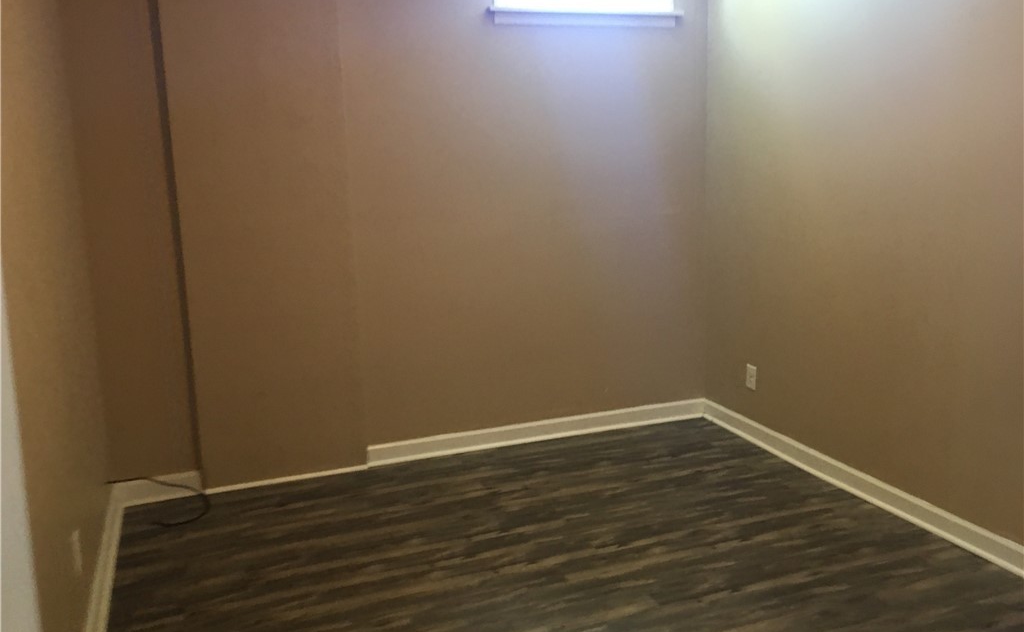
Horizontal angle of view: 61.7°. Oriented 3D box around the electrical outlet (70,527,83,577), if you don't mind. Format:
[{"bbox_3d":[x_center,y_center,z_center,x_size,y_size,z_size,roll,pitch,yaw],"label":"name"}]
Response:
[{"bbox_3d":[-1.226,0.666,2.417,0.009,0.116,0.072,-6,12,-20],"label":"electrical outlet"}]

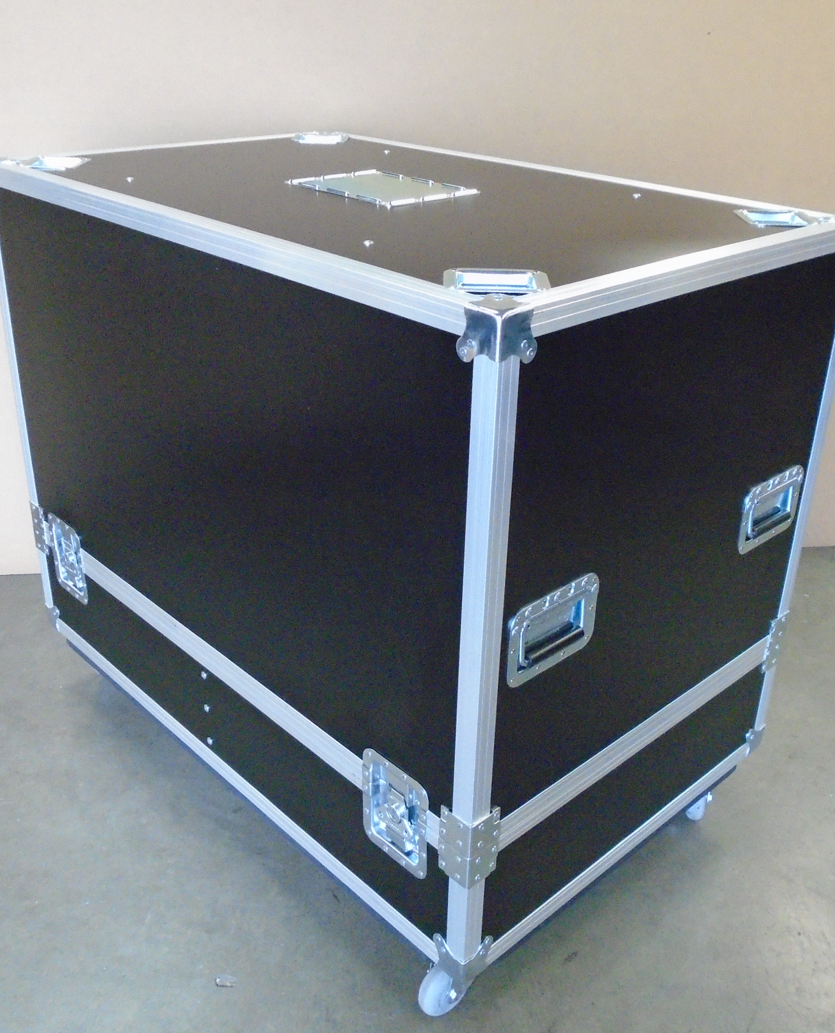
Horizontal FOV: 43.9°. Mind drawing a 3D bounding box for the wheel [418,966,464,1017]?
[{"bbox_3d":[0.046,0.660,1.480,0.100,0.108,0.055,-22,35,-38],"label":"wheel"}]

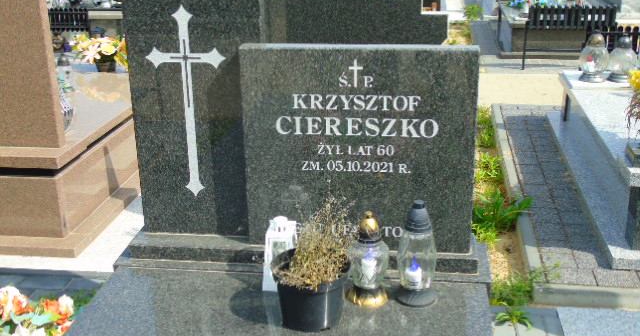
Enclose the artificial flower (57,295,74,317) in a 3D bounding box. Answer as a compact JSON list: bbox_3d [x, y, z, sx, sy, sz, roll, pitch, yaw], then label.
[{"bbox_3d":[-0.811,0.439,2.362,0.055,0.060,0.055,2,20,7],"label":"artificial flower"}]

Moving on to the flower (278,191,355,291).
[{"bbox_3d":[-0.013,0.174,1.727,0.175,0.155,0.165,2,20,9],"label":"flower"}]

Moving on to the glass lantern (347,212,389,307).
[{"bbox_3d":[0.138,0.248,2.095,0.118,0.266,0.118,2,20,7],"label":"glass lantern"}]

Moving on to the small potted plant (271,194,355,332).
[{"bbox_3d":[-0.021,0.238,1.741,0.195,0.272,0.195,2,20,9],"label":"small potted plant"}]

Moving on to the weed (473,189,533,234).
[{"bbox_3d":[0.864,0.212,3.520,0.280,0.140,0.260,2,20,9],"label":"weed"}]

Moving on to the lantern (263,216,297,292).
[{"bbox_3d":[-0.117,0.246,2.195,0.108,0.212,0.108,2,20,7],"label":"lantern"}]

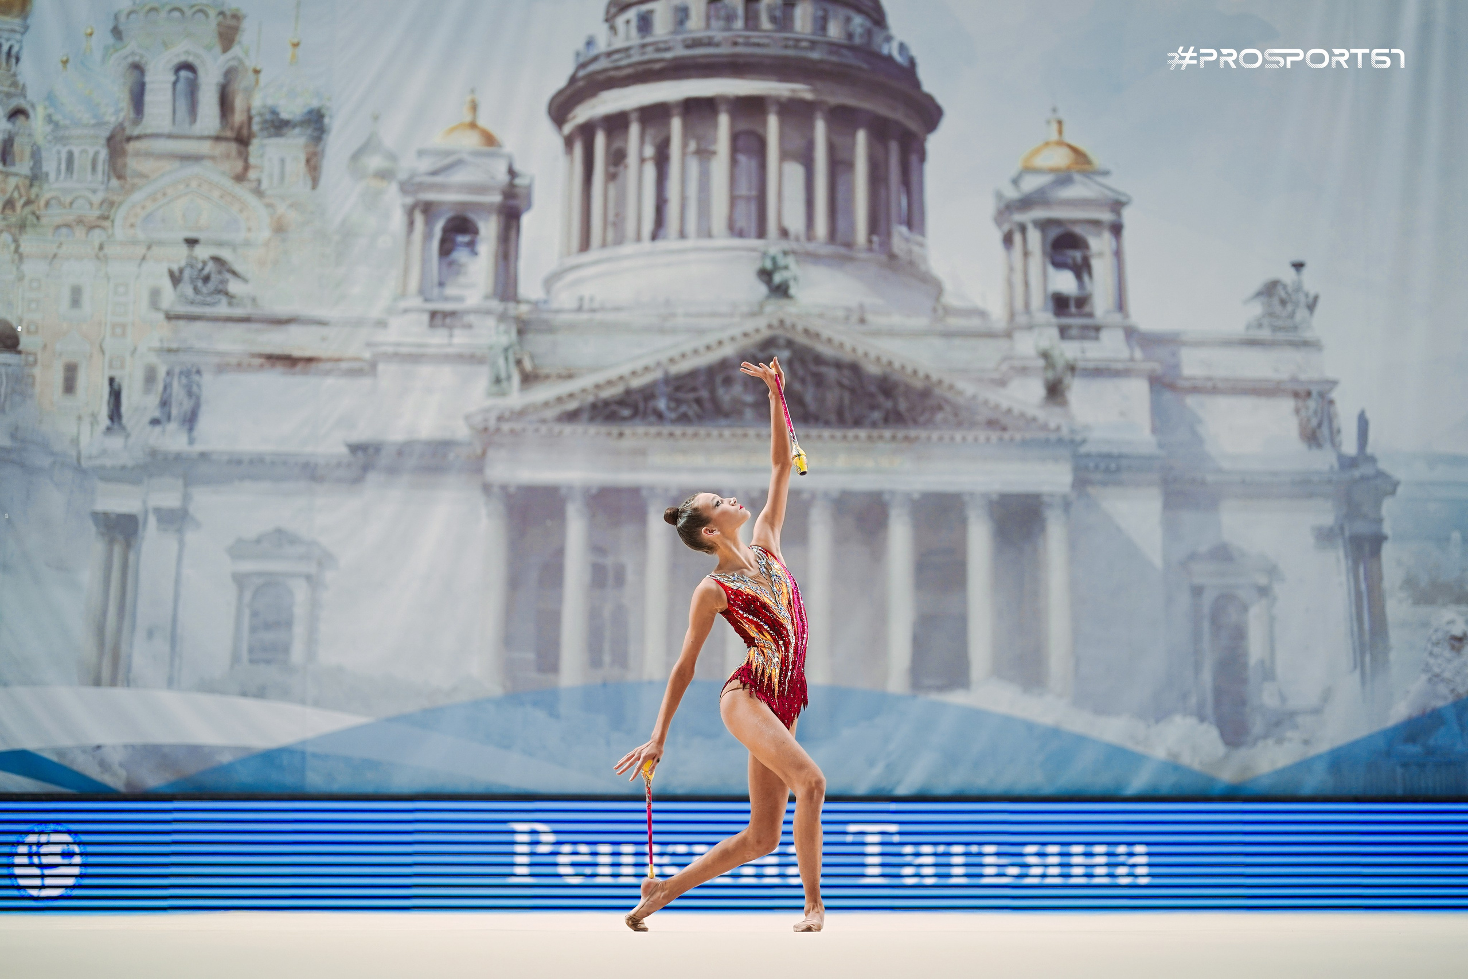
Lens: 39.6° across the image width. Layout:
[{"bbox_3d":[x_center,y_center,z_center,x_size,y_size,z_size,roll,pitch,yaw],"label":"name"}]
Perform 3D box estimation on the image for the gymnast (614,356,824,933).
[{"bbox_3d":[-0.020,0.475,6.620,0.760,1.880,0.540,-8,-14,34],"label":"gymnast"}]

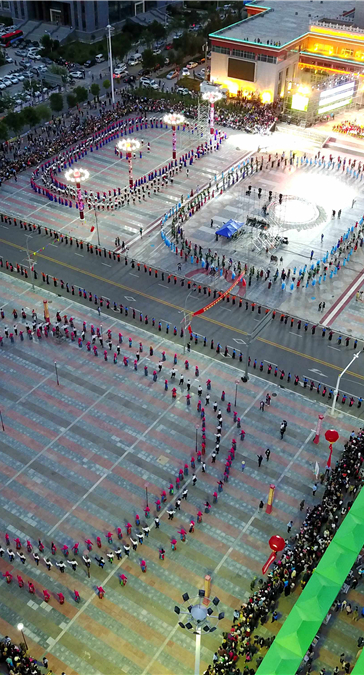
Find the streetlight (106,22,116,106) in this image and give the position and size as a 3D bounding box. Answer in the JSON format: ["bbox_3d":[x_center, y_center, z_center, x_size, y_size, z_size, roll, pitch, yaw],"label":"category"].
[{"bbox_3d":[-17.893,-69.578,173.557,2.400,19.776,2.400,0,38,0],"label":"streetlight"}]

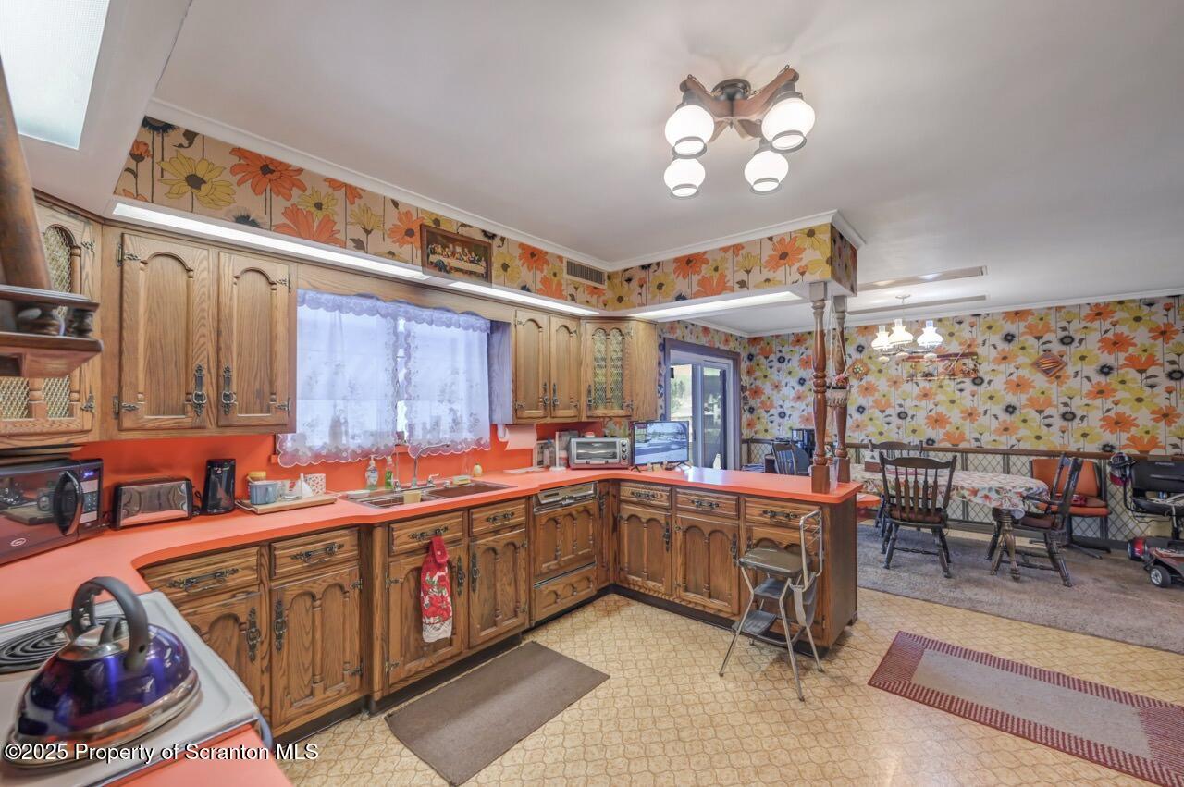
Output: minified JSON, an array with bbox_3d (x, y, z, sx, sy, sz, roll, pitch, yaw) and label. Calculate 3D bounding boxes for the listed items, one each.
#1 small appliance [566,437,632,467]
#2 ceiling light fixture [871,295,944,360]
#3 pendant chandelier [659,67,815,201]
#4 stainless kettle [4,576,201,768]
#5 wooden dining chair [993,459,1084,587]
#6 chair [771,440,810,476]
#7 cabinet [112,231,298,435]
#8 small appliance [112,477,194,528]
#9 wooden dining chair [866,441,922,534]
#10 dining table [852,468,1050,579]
[{"bbox_3d":[0.044,0.460,3.801,0.439,0.222,0.293,0,-1,-5],"label":"small appliance"},{"bbox_3d":[2.928,-0.613,4.622,0.555,0.566,0.555,-1,-2,40],"label":"ceiling light fixture"},{"bbox_3d":[0.446,-0.828,1.573,0.444,0.313,0.444,0,-1,8],"label":"pendant chandelier"},{"bbox_3d":[-0.726,0.377,0.736,0.222,0.207,0.210,-1,-1,24],"label":"stainless kettle"},{"bbox_3d":[3.642,0.993,4.073,0.566,0.995,0.545,-1,-1,37],"label":"wooden dining chair"},{"bbox_3d":[2.204,1.020,5.124,0.566,0.995,0.525,-1,-1,26],"label":"chair"},{"bbox_3d":[-1.666,-0.213,2.097,0.343,0.778,0.626,-1,-2,40],"label":"cabinet"},{"bbox_3d":[-1.814,0.443,2.046,0.172,0.170,0.247,-1,-2,40],"label":"small appliance"},{"bbox_3d":[3.261,1.020,5.330,0.505,0.995,0.566,-1,-1,28],"label":"wooden dining chair"},{"bbox_3d":[2.911,1.124,4.566,1.919,0.763,1.030,-1,-2,40],"label":"dining table"}]

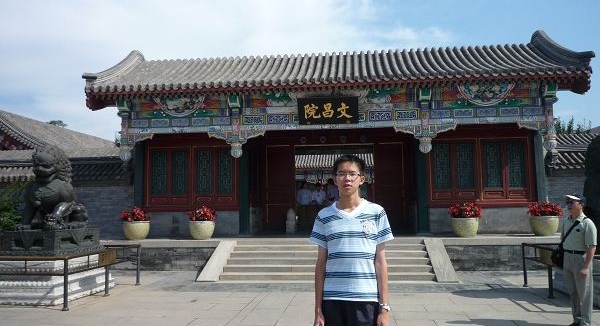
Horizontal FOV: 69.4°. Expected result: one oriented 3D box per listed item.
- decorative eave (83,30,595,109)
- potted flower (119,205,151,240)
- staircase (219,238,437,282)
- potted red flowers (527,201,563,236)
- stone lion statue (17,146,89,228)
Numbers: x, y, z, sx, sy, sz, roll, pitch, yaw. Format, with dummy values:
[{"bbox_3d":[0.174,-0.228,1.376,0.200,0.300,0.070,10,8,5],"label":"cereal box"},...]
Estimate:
[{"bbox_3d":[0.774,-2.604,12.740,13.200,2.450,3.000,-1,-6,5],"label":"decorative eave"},{"bbox_3d":[-4.561,1.684,12.154,0.840,0.920,0.840,-1,-6,5],"label":"potted flower"},{"bbox_3d":[0.619,2.234,10.073,4.750,0.760,1.680,-1,-6,5],"label":"staircase"},{"bbox_3d":[6.333,1.430,11.182,0.840,0.910,0.840,-1,-6,5],"label":"potted red flowers"},{"bbox_3d":[-4.690,0.482,8.329,0.840,1.600,1.150,-2,-6,7],"label":"stone lion statue"}]

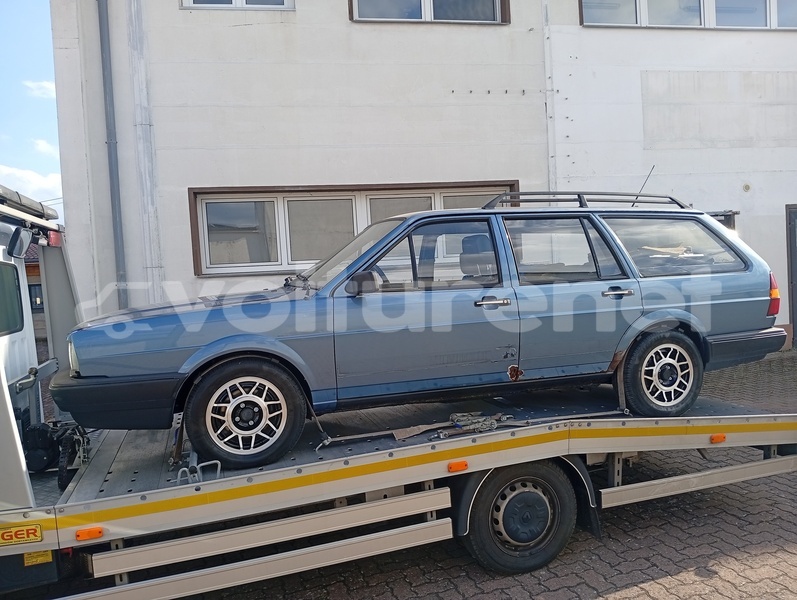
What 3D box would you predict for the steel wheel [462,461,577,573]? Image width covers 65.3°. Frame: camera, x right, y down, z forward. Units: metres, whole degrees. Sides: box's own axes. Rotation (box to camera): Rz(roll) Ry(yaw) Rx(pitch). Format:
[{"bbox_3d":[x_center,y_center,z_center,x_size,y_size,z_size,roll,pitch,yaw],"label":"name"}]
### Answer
[{"bbox_3d":[0.670,1.182,3.505,0.675,0.660,0.220,-5,2,-18],"label":"steel wheel"}]

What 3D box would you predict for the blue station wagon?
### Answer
[{"bbox_3d":[0.290,0.073,4.258,4.545,1.450,1.710,-2,2,-18],"label":"blue station wagon"}]

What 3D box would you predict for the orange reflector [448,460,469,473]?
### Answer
[{"bbox_3d":[0.310,0.856,3.197,0.101,0.041,0.020,-5,2,-18],"label":"orange reflector"}]

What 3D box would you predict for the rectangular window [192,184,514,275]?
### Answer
[{"bbox_3d":[-0.515,-1.070,9.130,4.800,1.240,0.150,-3,2,-10],"label":"rectangular window"}]

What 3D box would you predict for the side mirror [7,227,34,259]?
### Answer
[{"bbox_3d":[-2.126,-0.322,3.500,0.050,0.160,0.230,18,-5,-18],"label":"side mirror"}]

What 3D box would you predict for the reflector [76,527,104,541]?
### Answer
[{"bbox_3d":[-1.317,0.999,2.660,0.101,0.041,0.020,-5,2,-18],"label":"reflector"}]

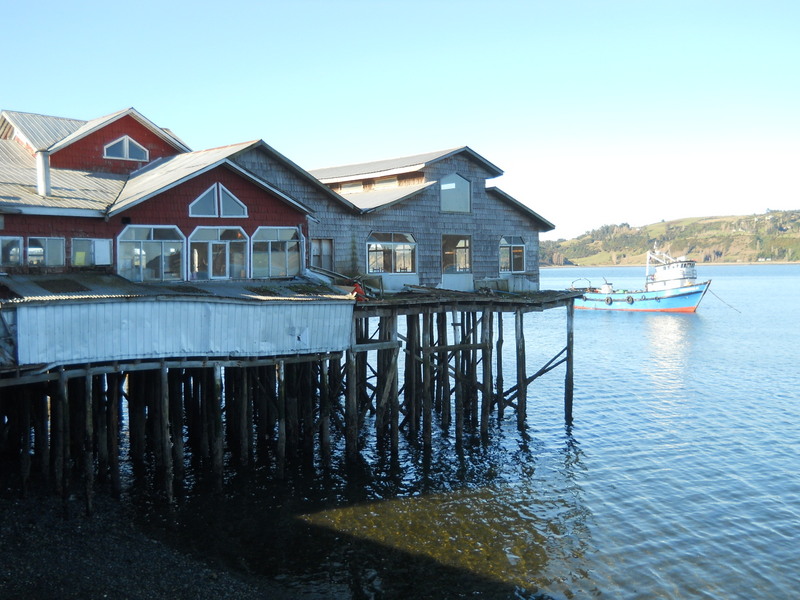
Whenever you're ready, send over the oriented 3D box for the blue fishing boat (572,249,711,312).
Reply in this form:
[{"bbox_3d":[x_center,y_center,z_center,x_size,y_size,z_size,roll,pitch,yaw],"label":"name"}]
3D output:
[{"bbox_3d":[32.700,-2.700,115.200,5.200,8.600,19.300,-2,4,-43],"label":"blue fishing boat"}]

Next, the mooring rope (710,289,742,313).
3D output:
[{"bbox_3d":[41.300,0.140,108.400,4.000,3.050,0.100,1,3,14],"label":"mooring rope"}]

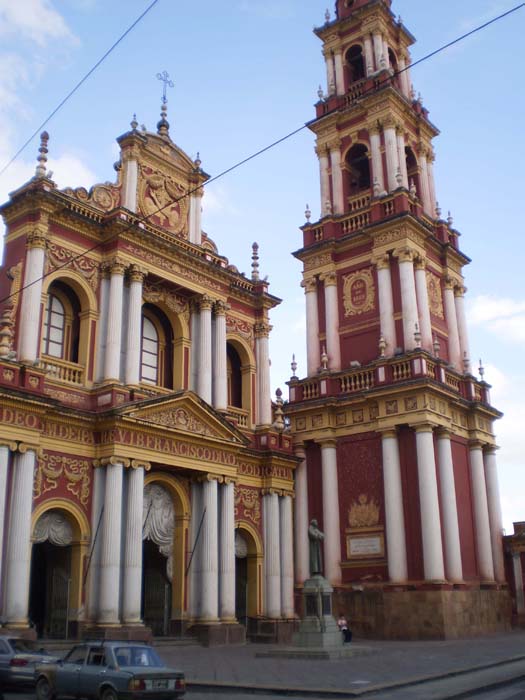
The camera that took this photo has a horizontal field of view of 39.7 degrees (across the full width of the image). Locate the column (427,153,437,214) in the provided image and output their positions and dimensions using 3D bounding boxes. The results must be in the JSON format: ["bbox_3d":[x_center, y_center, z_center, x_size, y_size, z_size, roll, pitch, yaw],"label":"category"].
[{"bbox_3d":[12.403,-12.111,53.115,0.800,5.250,0.800,-16,-24,38],"label":"column"}]

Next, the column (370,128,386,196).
[{"bbox_3d":[7.059,-11.426,44.813,0.737,5.368,0.737,-1,-17,0],"label":"column"}]

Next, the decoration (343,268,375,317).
[{"bbox_3d":[6.147,-3.619,46.228,2.295,3.264,0.255,-16,-24,38],"label":"decoration"}]

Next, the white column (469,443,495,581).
[{"bbox_3d":[12.516,9.169,41.559,0.940,7.998,0.940,-15,-24,37],"label":"white column"}]

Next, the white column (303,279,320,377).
[{"bbox_3d":[3.089,-1.083,44.226,0.870,6.968,0.870,-15,-22,37],"label":"white column"}]

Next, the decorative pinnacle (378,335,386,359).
[{"bbox_3d":[7.068,-0.230,42.741,0.439,1.514,0.439,0,-19,0],"label":"decorative pinnacle"}]

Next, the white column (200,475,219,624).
[{"bbox_3d":[-2.339,9.018,33.207,0.800,6.626,0.800,0,-19,0],"label":"white column"}]

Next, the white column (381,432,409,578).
[{"bbox_3d":[6.824,7.992,37.675,0.921,7.745,0.921,-15,-22,37],"label":"white column"}]

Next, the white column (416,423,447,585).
[{"bbox_3d":[9.353,8.405,40.426,1.120,8.585,1.120,-15,-23,37],"label":"white column"}]

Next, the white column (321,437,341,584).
[{"bbox_3d":[3.927,8.994,40.697,0.960,8.063,0.960,0,-19,0],"label":"white column"}]

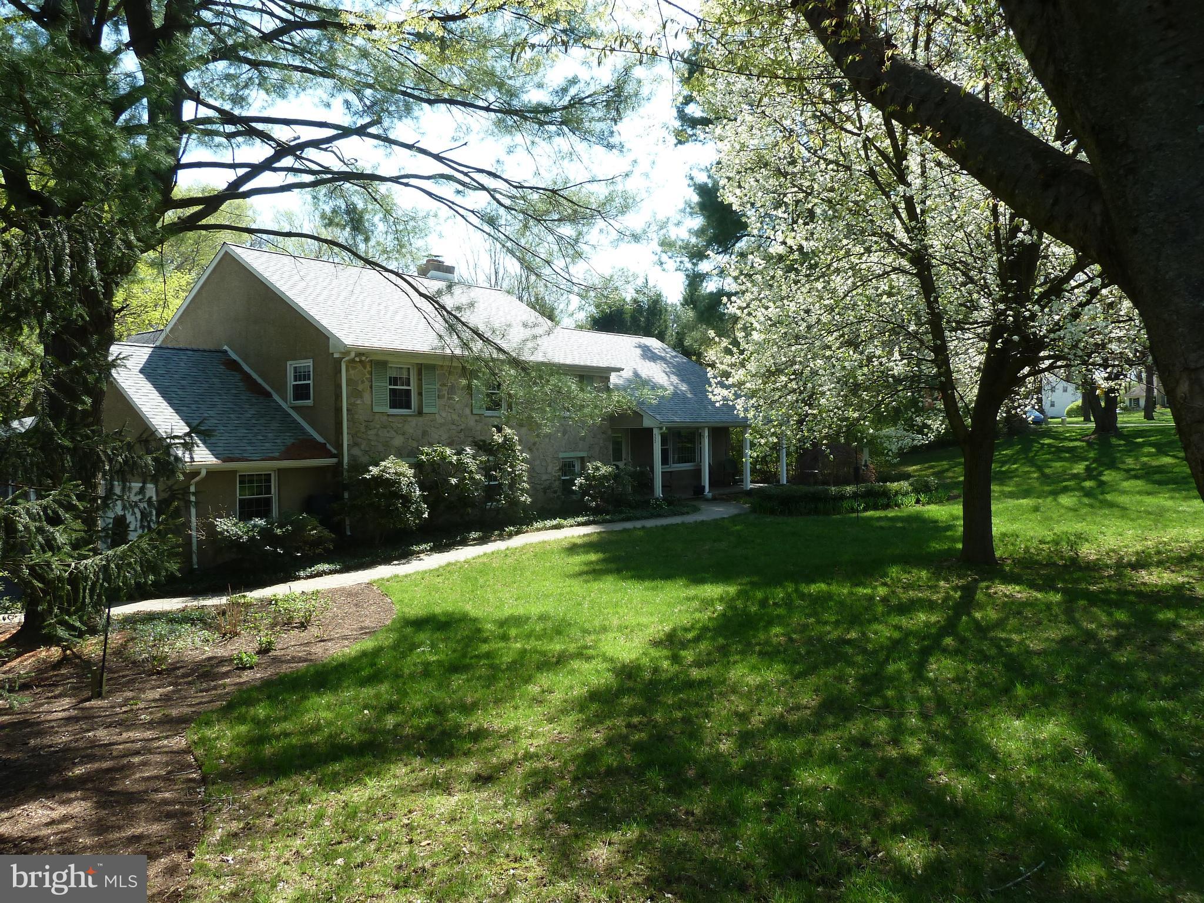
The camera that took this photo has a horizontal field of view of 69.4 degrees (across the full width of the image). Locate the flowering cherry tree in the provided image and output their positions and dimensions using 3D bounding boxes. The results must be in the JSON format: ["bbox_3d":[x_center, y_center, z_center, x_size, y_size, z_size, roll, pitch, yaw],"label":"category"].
[{"bbox_3d":[4.500,-2.550,10.900,6.400,7.900,6.100,0,2,0],"label":"flowering cherry tree"}]

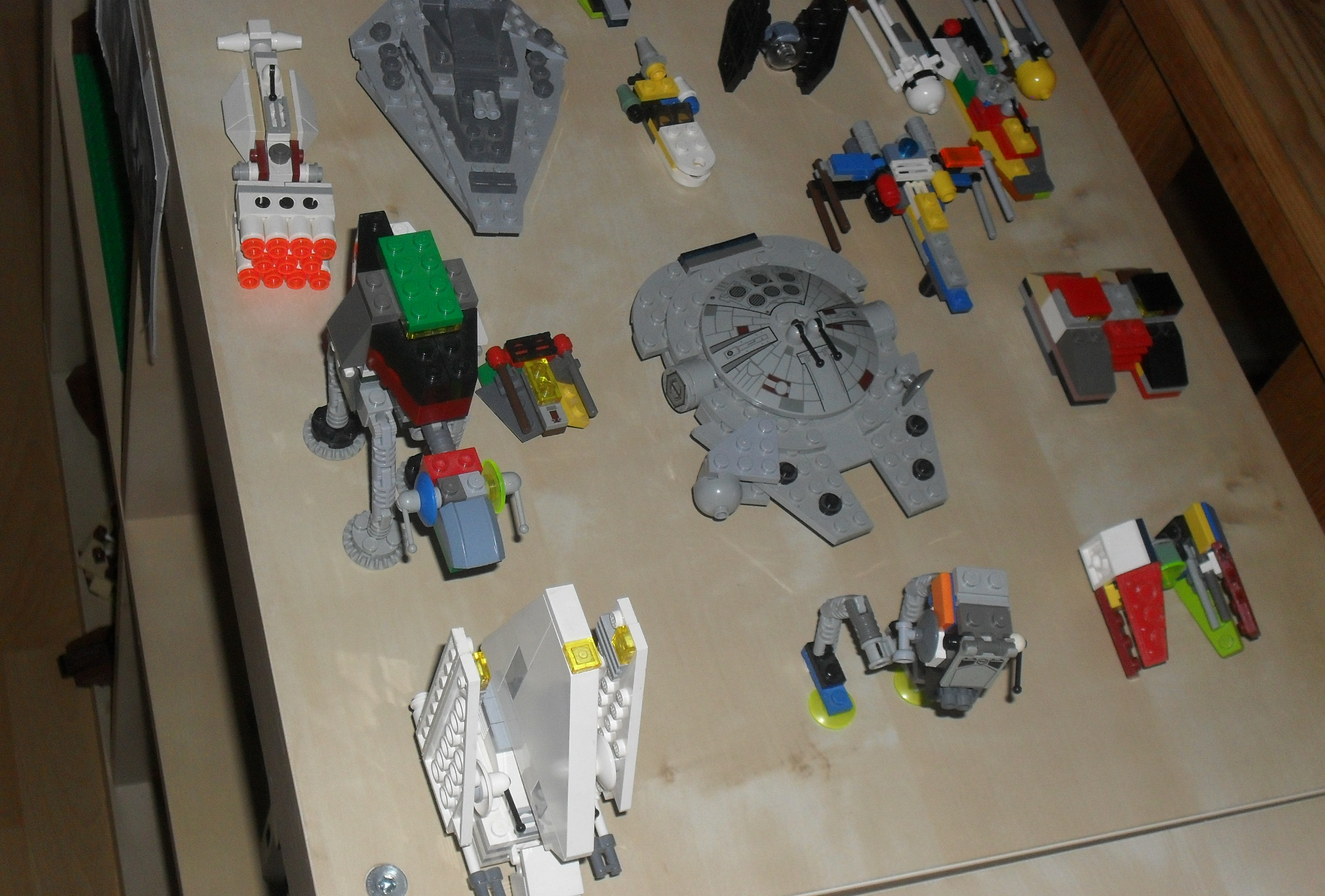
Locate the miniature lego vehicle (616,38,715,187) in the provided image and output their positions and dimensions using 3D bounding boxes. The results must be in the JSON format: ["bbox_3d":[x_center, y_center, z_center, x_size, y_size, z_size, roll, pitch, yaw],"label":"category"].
[{"bbox_3d":[0.001,-0.131,0.713,0.029,0.022,0.069,-13,62,-21],"label":"miniature lego vehicle"}]

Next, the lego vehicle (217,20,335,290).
[{"bbox_3d":[-0.136,-0.108,0.660,0.034,0.027,0.116,-3,58,-16],"label":"lego vehicle"}]

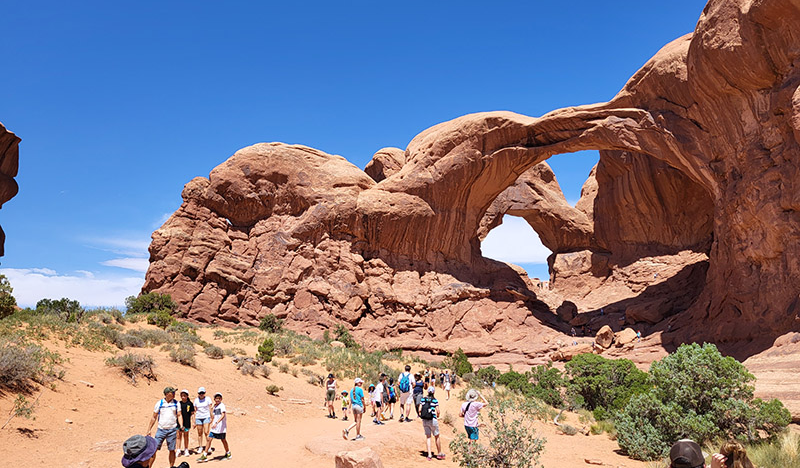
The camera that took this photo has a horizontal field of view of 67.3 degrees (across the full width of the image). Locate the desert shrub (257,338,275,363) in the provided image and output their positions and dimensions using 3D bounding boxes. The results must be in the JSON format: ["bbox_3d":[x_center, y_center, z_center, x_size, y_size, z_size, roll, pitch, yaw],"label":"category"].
[{"bbox_3d":[-7.386,6.398,33.000,0.989,1.305,0.989,0,-11,0],"label":"desert shrub"}]

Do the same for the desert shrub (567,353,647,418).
[{"bbox_3d":[7.597,5.547,22.000,3.054,2.392,2.749,0,-11,0],"label":"desert shrub"}]

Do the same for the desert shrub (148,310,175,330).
[{"bbox_3d":[-14.517,5.193,36.500,1.762,1.203,1.497,0,-11,0],"label":"desert shrub"}]

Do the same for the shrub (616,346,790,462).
[{"bbox_3d":[8.068,4.447,16.000,4.572,3.084,3.886,0,-11,0],"label":"shrub"}]

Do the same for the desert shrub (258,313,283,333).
[{"bbox_3d":[-10.692,7.447,50.000,1.997,1.648,1.797,0,-11,0],"label":"desert shrub"}]

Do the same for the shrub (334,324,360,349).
[{"bbox_3d":[-4.541,8.699,51.000,2.207,2.017,1.876,0,-11,0],"label":"shrub"}]

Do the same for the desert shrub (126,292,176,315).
[{"bbox_3d":[-18.647,5.242,45.000,3.969,1.705,2.977,0,-11,0],"label":"desert shrub"}]

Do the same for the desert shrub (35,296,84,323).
[{"bbox_3d":[-20.935,4.710,37.000,3.017,1.585,2.112,0,-11,0],"label":"desert shrub"}]

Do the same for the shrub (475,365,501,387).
[{"bbox_3d":[6.737,10.832,46.000,2.067,1.667,1.860,0,-11,0],"label":"shrub"}]

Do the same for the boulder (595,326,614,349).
[{"bbox_3d":[29.268,14.705,86.000,2.862,3.471,2.862,0,-11,0],"label":"boulder"}]

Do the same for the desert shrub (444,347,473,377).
[{"bbox_3d":[5.149,11.033,52.000,2.423,2.570,2.302,0,-11,0],"label":"desert shrub"}]

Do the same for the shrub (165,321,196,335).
[{"bbox_3d":[-12.391,5.347,34.000,1.754,0.784,1.403,0,-11,0],"label":"shrub"}]

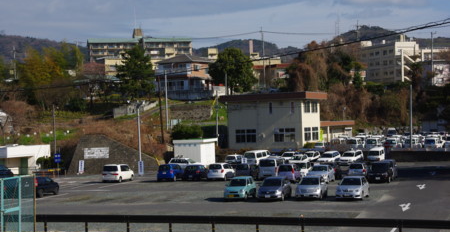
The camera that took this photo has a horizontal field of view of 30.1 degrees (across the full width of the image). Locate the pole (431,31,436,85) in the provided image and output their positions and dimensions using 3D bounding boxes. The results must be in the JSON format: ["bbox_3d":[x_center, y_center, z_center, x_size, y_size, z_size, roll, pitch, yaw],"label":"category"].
[{"bbox_3d":[46.981,-13.104,190.132,0.350,12.600,0.350,-1,-1,0],"label":"pole"}]

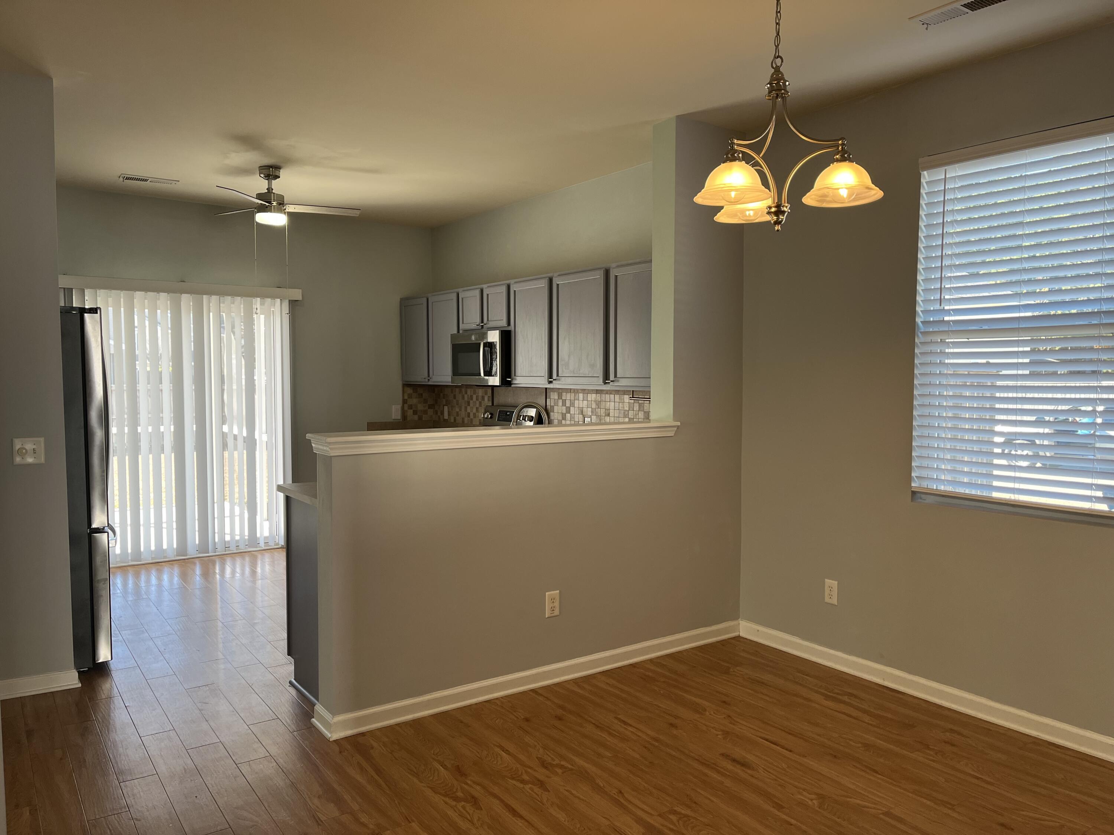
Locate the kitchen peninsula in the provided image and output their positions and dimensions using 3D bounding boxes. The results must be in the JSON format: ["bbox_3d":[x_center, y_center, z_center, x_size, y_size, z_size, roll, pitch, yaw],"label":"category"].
[{"bbox_3d":[-0.356,0.637,4.147,1.910,1.207,0.850,-2,4,-36],"label":"kitchen peninsula"}]

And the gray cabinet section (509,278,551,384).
[{"bbox_3d":[-0.046,-0.585,5.818,0.332,0.745,0.522,-2,4,-35],"label":"gray cabinet section"}]

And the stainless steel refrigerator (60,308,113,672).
[{"bbox_3d":[-2.740,0.347,4.207,0.860,1.765,0.910,-2,4,-36],"label":"stainless steel refrigerator"}]

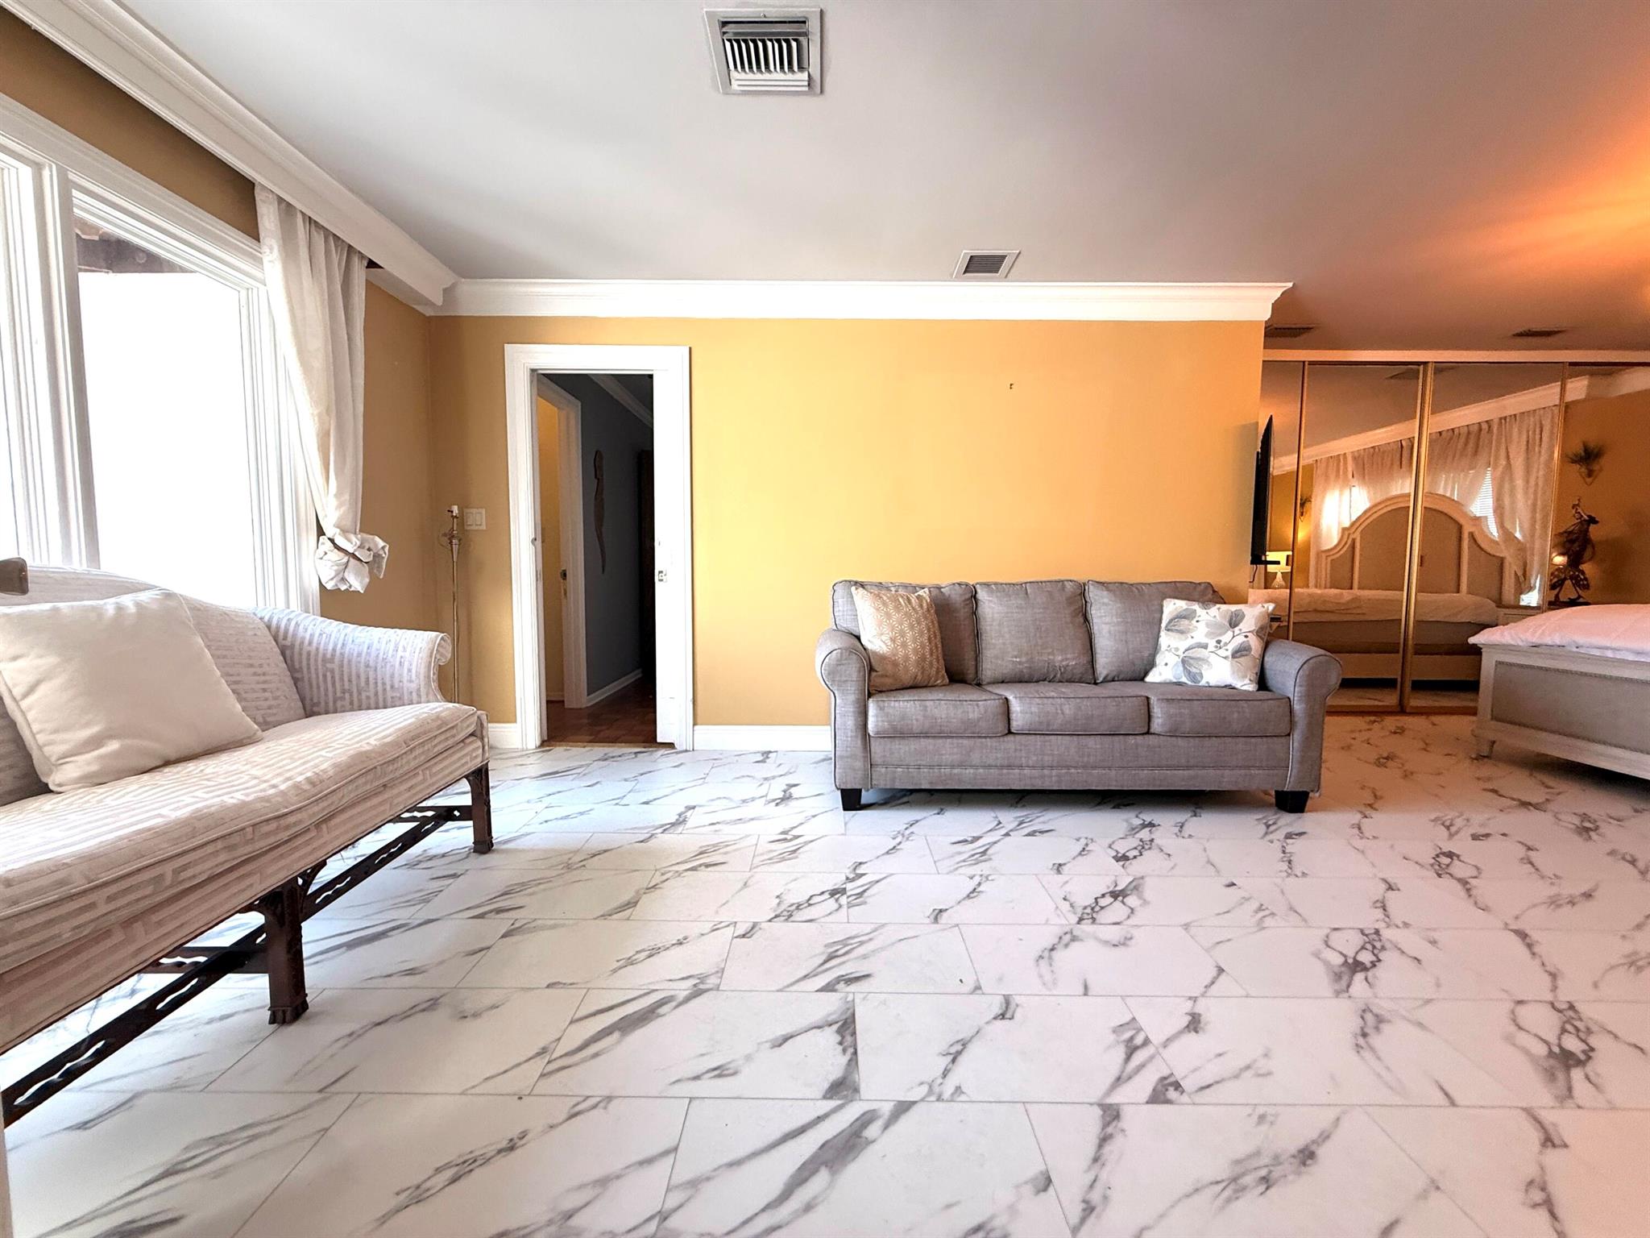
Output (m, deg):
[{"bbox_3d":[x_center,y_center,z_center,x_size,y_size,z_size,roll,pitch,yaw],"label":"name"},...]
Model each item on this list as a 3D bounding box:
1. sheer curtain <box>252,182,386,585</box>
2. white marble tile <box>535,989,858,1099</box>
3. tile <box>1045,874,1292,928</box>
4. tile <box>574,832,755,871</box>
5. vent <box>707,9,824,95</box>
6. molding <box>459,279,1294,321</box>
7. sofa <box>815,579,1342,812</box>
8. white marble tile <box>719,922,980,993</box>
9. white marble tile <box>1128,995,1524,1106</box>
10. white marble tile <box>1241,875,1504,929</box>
[{"bbox_3d":[-1.990,-0.855,2.674,0.170,1.490,0.580,0,4,0],"label":"sheer curtain"},{"bbox_3d":[-0.238,0.873,1.380,0.610,0.010,0.306,0,4,0],"label":"white marble tile"},{"bbox_3d":[0.975,0.834,1.975,0.607,0.010,0.305,0,4,0],"label":"tile"},{"bbox_3d":[-0.540,0.803,2.292,0.607,0.010,0.305,0,4,0],"label":"tile"},{"bbox_3d":[-0.165,-1.617,1.927,0.310,0.030,0.315,0,4,0],"label":"vent"},{"bbox_3d":[0.144,-1.619,3.400,4.400,0.160,0.090,0,4,0],"label":"molding"},{"bbox_3d":[1.006,0.294,3.069,2.070,0.925,0.900,0,4,0],"label":"sofa"},{"bbox_3d":[0.062,0.854,1.685,0.610,0.010,0.306,0,4,0],"label":"white marble tile"},{"bbox_3d":[0.974,0.875,1.362,0.607,0.010,0.305,0,4,0],"label":"white marble tile"},{"bbox_3d":[1.590,0.842,1.980,0.610,0.010,0.306,0,4,0],"label":"white marble tile"}]

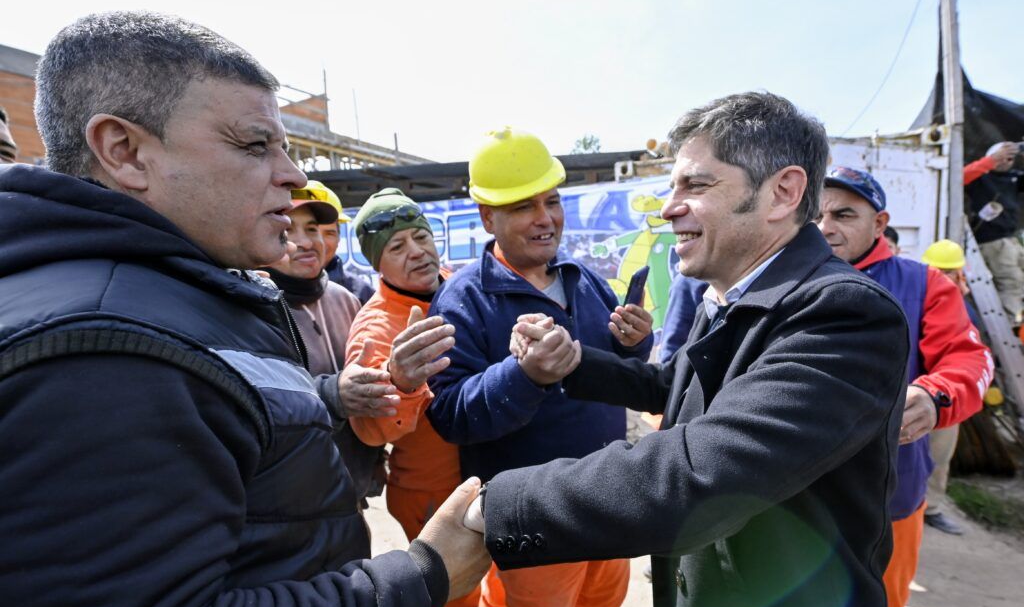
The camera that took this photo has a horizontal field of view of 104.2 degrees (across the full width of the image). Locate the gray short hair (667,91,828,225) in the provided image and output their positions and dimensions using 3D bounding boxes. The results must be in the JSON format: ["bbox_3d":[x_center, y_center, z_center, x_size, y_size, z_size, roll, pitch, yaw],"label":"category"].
[{"bbox_3d":[0.343,-0.202,0.562,0.215,0.185,0.175,1,4,6],"label":"gray short hair"}]

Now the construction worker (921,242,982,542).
[{"bbox_3d":[2.644,0.501,2.390,0.520,1.760,0.400,-3,4,-27],"label":"construction worker"}]

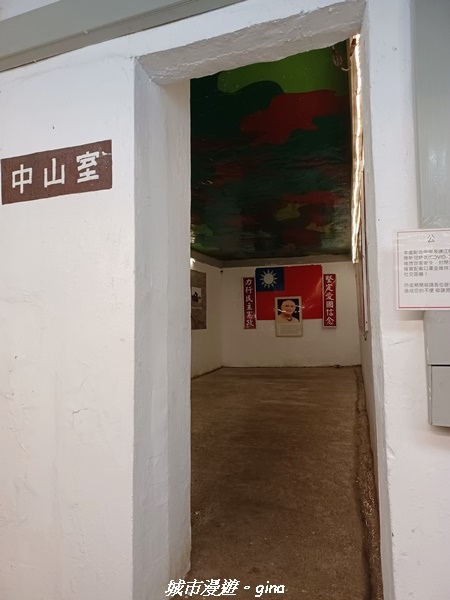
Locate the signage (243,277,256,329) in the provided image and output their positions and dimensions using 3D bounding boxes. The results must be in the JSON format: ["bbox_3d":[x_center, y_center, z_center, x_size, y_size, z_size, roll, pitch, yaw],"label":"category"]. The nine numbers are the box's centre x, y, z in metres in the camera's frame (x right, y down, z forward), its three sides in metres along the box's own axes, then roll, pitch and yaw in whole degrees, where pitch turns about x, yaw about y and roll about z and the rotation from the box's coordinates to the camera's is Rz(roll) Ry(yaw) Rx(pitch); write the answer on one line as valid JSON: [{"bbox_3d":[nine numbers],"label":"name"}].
[{"bbox_3d":[0.594,0.081,10.413,0.287,1.242,0.030,-2,-3,15],"label":"signage"}]

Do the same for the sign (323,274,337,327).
[{"bbox_3d":[2.405,0.023,9.928,0.275,1.223,0.030,-2,-3,15],"label":"sign"}]

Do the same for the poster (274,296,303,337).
[{"bbox_3d":[1.498,0.400,10.143,0.621,0.930,0.030,-2,-3,15],"label":"poster"}]

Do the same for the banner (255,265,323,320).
[{"bbox_3d":[1.503,-0.157,10.196,1.534,1.239,0.020,-2,-3,15],"label":"banner"}]

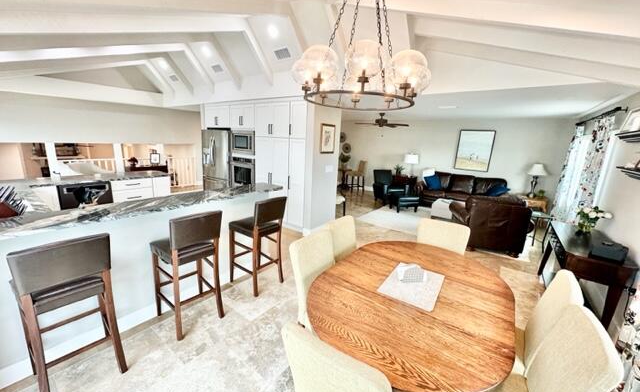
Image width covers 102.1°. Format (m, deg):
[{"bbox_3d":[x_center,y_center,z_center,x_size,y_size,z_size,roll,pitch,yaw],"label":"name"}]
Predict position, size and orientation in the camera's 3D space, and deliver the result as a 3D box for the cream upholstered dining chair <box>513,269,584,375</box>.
[{"bbox_3d":[1.235,0.940,1.751,0.600,0.960,0.480,11,14,34],"label":"cream upholstered dining chair"}]

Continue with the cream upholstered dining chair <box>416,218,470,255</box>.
[{"bbox_3d":[0.911,0.770,2.192,0.470,0.980,0.600,11,15,35],"label":"cream upholstered dining chair"}]

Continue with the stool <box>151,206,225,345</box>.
[{"bbox_3d":[-1.177,0.622,2.306,0.500,1.030,0.440,11,15,35],"label":"stool"}]

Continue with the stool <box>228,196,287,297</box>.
[{"bbox_3d":[-0.710,0.508,2.939,0.500,1.030,0.440,11,15,35],"label":"stool"}]

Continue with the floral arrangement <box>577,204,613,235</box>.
[{"bbox_3d":[2.914,0.251,2.768,0.280,0.330,0.280,11,15,35],"label":"floral arrangement"}]

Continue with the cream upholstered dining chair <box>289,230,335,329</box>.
[{"bbox_3d":[0.142,0.852,1.919,0.600,0.960,0.480,11,14,34],"label":"cream upholstered dining chair"}]

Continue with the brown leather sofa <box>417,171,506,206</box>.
[{"bbox_3d":[3.818,-0.061,7.140,2.140,0.950,0.940,11,14,34],"label":"brown leather sofa"}]

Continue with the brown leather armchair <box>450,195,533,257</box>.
[{"bbox_3d":[2.894,0.411,4.481,0.980,0.900,0.920,6,13,17],"label":"brown leather armchair"}]

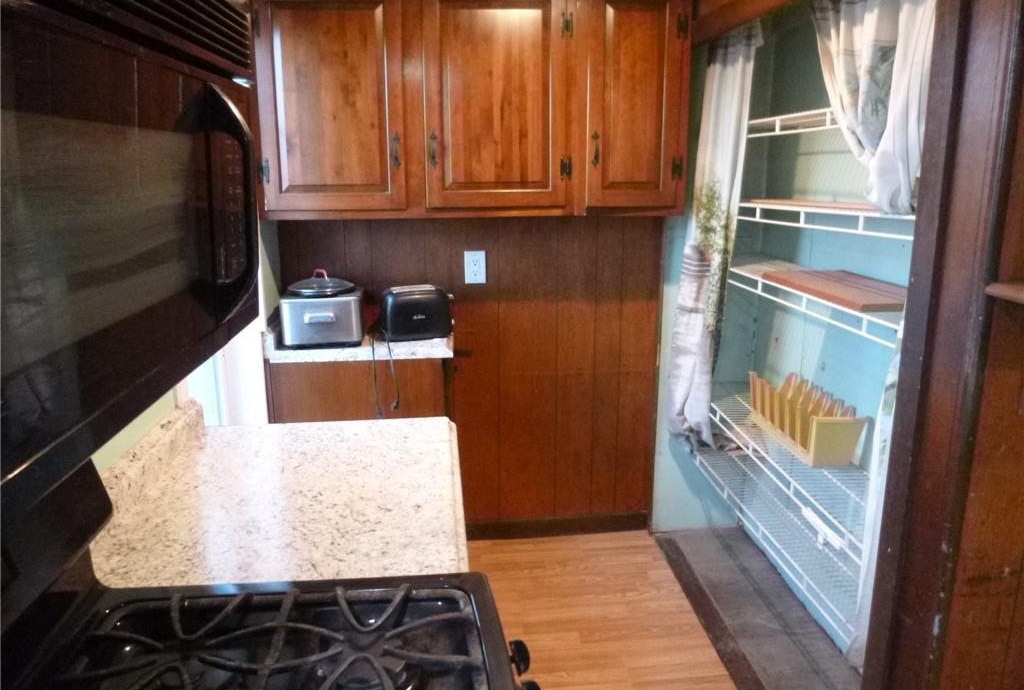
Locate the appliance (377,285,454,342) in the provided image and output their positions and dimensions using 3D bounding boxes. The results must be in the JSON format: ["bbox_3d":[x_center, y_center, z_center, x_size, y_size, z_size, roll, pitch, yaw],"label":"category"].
[{"bbox_3d":[-0.346,-0.122,2.680,0.248,0.178,0.160,-5,14,-18],"label":"appliance"}]

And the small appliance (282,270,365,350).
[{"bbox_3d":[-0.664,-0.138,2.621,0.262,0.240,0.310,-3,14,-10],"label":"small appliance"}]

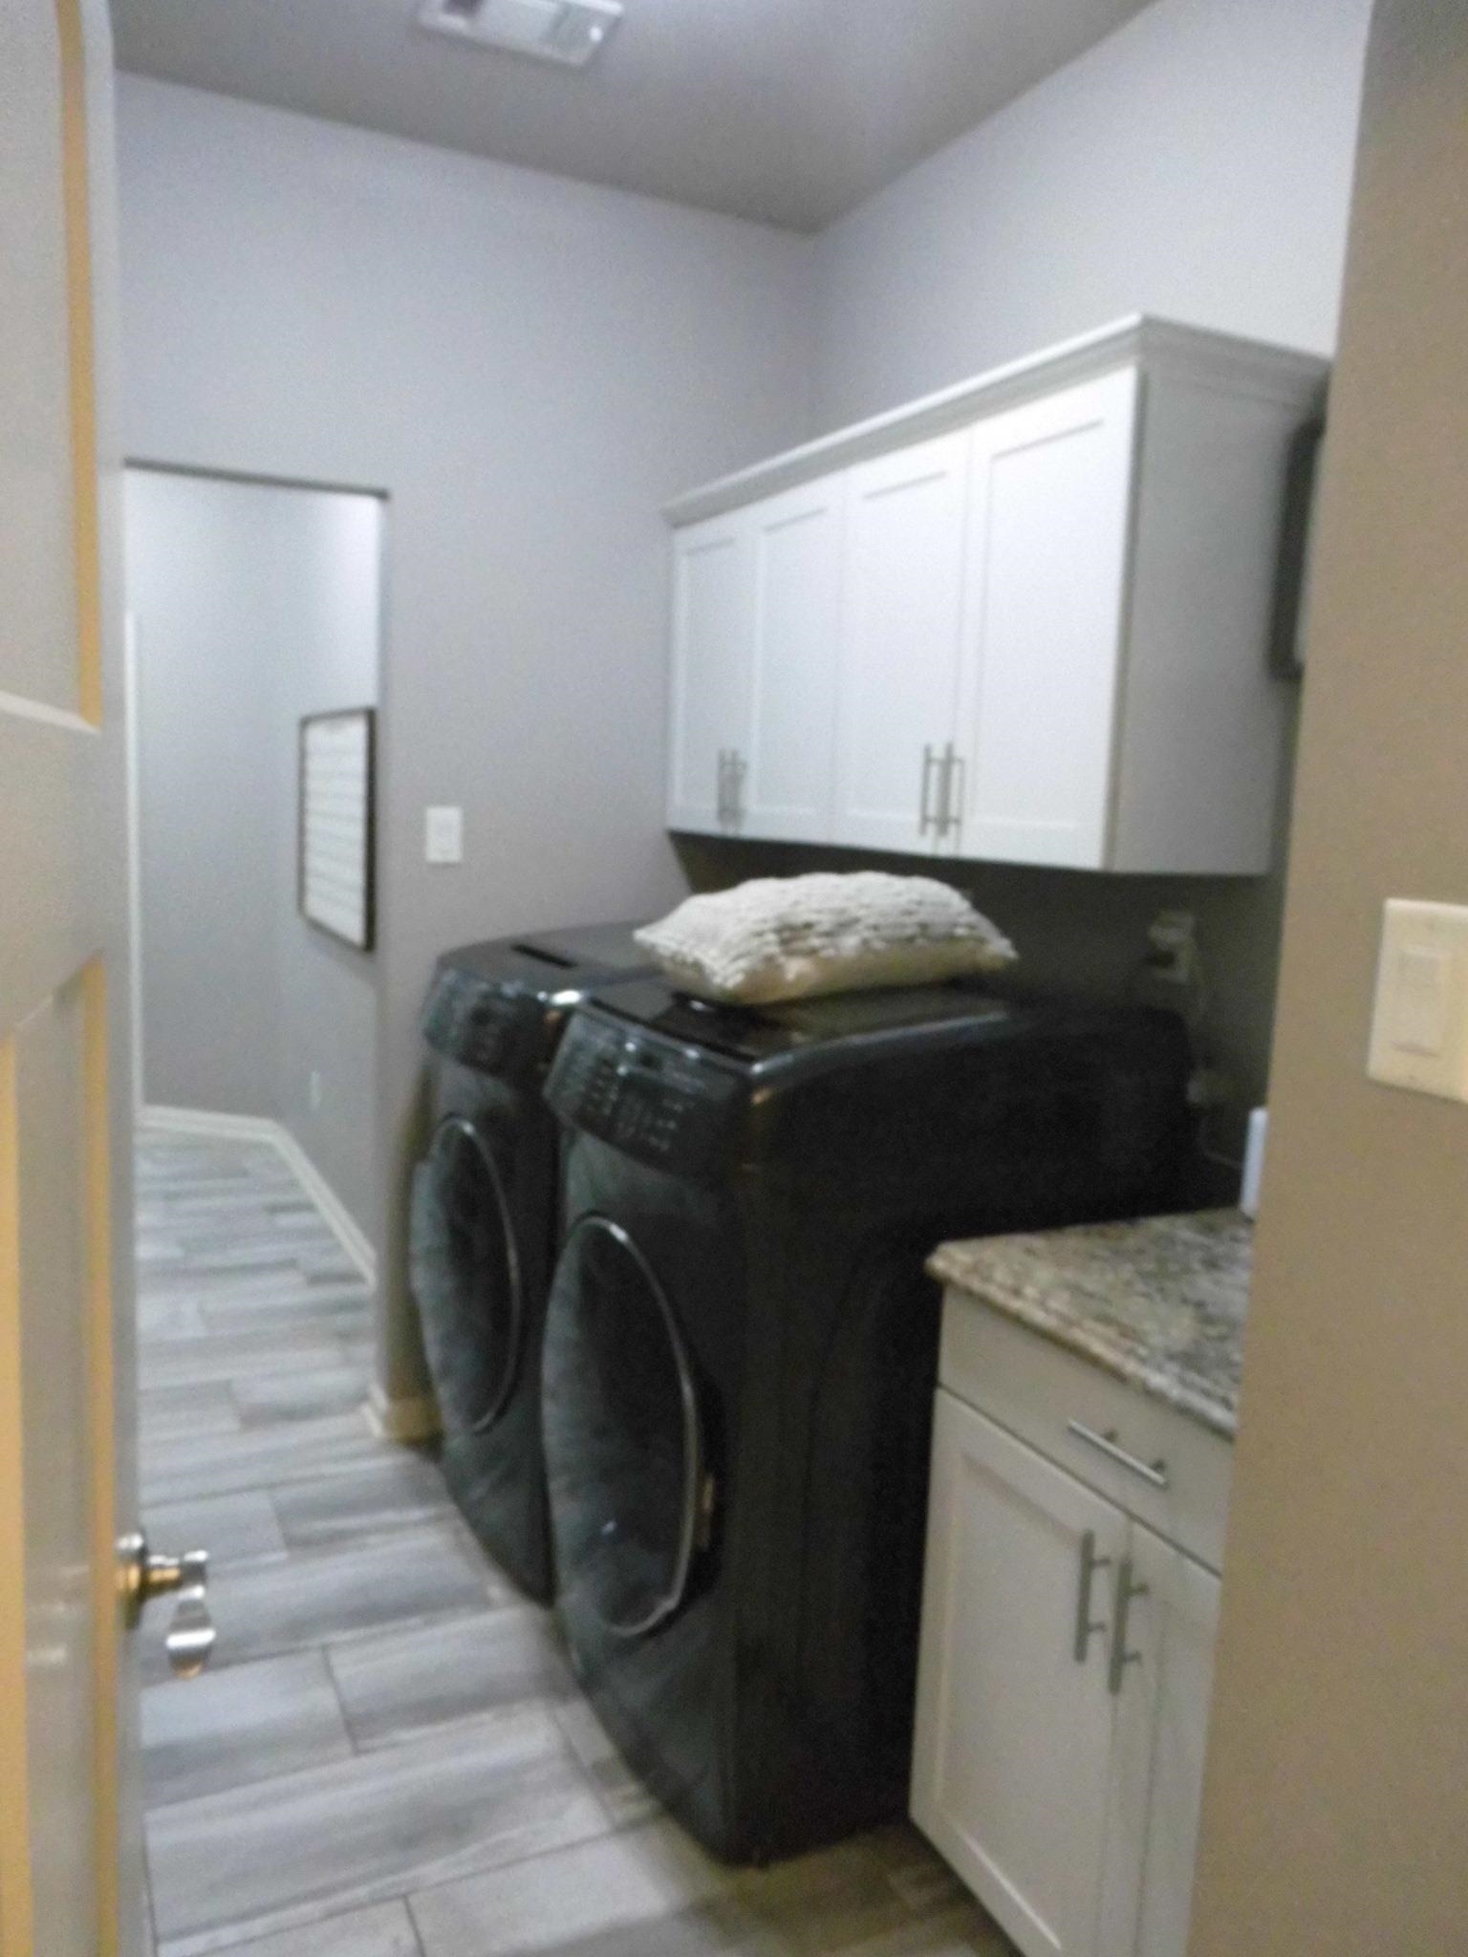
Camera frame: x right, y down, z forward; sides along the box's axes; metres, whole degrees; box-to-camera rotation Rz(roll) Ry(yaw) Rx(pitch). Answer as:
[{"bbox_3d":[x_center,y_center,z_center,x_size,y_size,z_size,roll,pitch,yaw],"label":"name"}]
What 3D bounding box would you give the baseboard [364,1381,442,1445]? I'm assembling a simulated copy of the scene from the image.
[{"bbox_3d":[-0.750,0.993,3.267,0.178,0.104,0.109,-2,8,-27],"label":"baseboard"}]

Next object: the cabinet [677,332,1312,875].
[{"bbox_3d":[0.336,-0.615,2.674,0.363,0.733,1.547,-2,8,-27],"label":"cabinet"}]

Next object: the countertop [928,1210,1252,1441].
[{"bbox_3d":[0.712,0.424,1.662,0.653,0.037,0.762,-2,8,-27],"label":"countertop"}]

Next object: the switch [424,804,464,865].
[{"bbox_3d":[-0.633,-0.315,3.096,0.075,0.117,0.010,-2,8,-27],"label":"switch"}]

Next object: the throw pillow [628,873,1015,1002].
[{"bbox_3d":[0.144,-0.077,2.330,0.525,0.173,0.386,-2,8,-27],"label":"throw pillow"}]

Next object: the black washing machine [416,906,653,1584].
[{"bbox_3d":[-0.149,0.509,2.981,0.871,1.178,0.680,-2,8,-27],"label":"black washing machine"}]

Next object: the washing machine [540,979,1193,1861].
[{"bbox_3d":[0.169,0.601,2.366,0.861,1.178,0.681,-2,8,-27],"label":"washing machine"}]

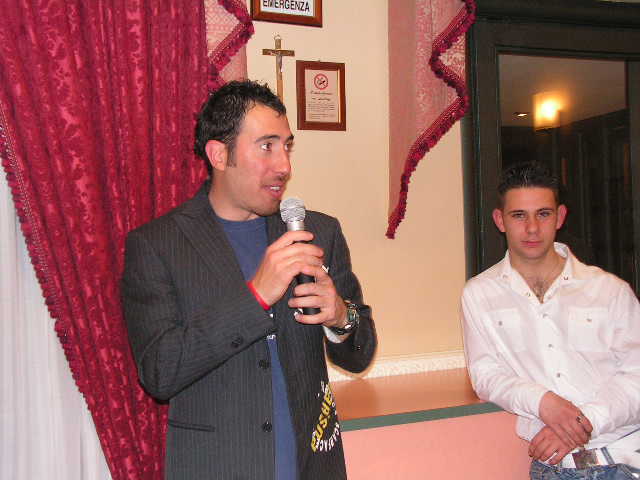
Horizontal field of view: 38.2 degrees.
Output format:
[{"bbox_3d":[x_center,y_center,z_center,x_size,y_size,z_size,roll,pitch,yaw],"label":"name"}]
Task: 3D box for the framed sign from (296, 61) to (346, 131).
[{"bbox_3d":[0.004,-0.407,2.620,0.142,0.192,0.018,-2,0,-26],"label":"framed sign"}]

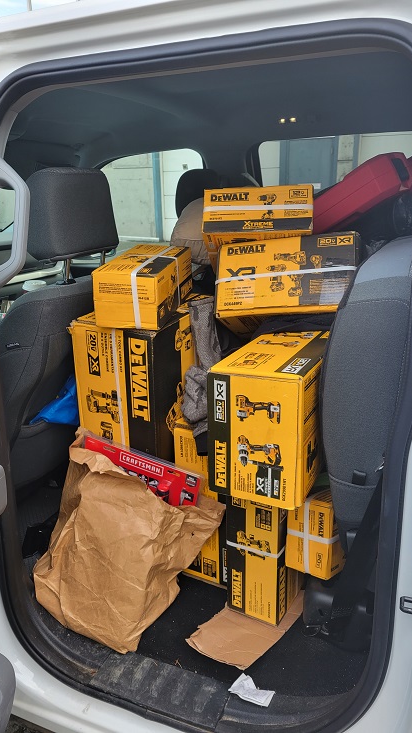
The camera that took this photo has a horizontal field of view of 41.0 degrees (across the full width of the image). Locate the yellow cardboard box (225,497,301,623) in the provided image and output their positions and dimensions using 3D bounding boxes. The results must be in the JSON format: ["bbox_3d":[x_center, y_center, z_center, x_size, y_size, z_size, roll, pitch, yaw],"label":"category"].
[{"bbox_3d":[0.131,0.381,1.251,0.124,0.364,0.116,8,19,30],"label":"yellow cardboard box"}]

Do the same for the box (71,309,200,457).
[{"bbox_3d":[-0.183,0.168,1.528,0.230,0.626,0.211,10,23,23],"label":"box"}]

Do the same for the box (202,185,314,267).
[{"bbox_3d":[0.154,-0.398,1.593,0.292,0.132,0.230,0,-11,8],"label":"box"}]

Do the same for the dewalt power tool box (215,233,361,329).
[{"bbox_3d":[0.257,-0.217,1.610,0.375,0.217,0.260,-1,-12,20],"label":"dewalt power tool box"}]

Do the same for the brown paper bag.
[{"bbox_3d":[-0.181,0.371,1.267,0.308,0.379,0.217,18,15,28],"label":"brown paper bag"}]

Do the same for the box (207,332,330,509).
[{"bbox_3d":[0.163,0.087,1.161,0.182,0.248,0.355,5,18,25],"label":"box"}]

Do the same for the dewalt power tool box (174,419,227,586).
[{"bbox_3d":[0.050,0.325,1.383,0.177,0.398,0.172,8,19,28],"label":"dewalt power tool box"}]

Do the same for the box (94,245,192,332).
[{"bbox_3d":[-0.154,-0.216,1.449,0.156,0.132,0.324,5,25,12],"label":"box"}]

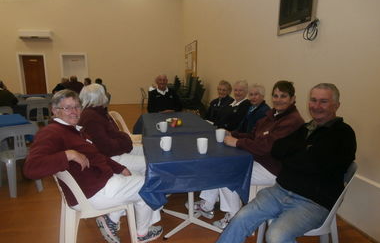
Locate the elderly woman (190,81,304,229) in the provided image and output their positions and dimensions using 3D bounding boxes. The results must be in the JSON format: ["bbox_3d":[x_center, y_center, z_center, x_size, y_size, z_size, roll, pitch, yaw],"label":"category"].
[{"bbox_3d":[0.480,0.300,2.375,0.920,1.280,0.520,-3,12,-14],"label":"elderly woman"}]

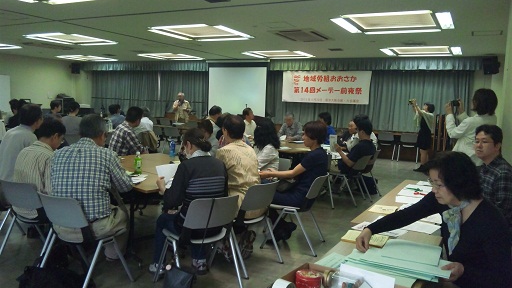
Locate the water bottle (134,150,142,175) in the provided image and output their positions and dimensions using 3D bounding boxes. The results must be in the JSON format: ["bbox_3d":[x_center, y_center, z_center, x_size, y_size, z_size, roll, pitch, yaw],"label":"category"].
[{"bbox_3d":[-1.125,0.182,4.141,0.068,0.217,0.068,2,6,0],"label":"water bottle"}]

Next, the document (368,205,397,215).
[{"bbox_3d":[0.867,0.436,2.893,0.175,0.010,0.240,5,6,30],"label":"document"}]

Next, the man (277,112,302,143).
[{"bbox_3d":[0.669,0.027,8.590,0.540,1.240,0.750,3,6,7],"label":"man"}]

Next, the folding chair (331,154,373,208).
[{"bbox_3d":[1.388,0.491,6.342,0.540,0.730,0.500,7,7,38],"label":"folding chair"}]

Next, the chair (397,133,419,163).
[{"bbox_3d":[4.137,0.109,11.659,0.500,0.750,0.530,5,6,30],"label":"chair"}]

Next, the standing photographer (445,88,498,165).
[{"bbox_3d":[2.120,0.262,4.280,0.500,1.620,0.580,-2,7,-43],"label":"standing photographer"}]

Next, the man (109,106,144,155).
[{"bbox_3d":[-1.589,0.179,5.730,0.720,1.310,0.520,-2,7,-35],"label":"man"}]

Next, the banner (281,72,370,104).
[{"bbox_3d":[1.995,-1.648,12.541,2.700,0.920,0.050,5,6,28],"label":"banner"}]

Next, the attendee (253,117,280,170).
[{"bbox_3d":[0.045,0.324,5.327,0.700,1.270,0.460,5,7,26],"label":"attendee"}]

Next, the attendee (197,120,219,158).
[{"bbox_3d":[-0.723,0.294,5.417,0.720,1.210,0.480,0,6,-23],"label":"attendee"}]

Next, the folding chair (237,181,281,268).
[{"bbox_3d":[-0.106,0.708,3.938,0.560,0.780,0.500,7,8,41],"label":"folding chair"}]

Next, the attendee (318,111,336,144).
[{"bbox_3d":[1.342,0.009,8.804,0.700,1.290,0.460,3,6,4],"label":"attendee"}]

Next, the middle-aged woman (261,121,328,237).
[{"bbox_3d":[0.367,0.409,4.468,0.740,1.300,0.460,5,6,23],"label":"middle-aged woman"}]

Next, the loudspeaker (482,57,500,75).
[{"bbox_3d":[5.149,-1.713,9.385,0.260,0.390,0.300,-9,8,-10],"label":"loudspeaker"}]

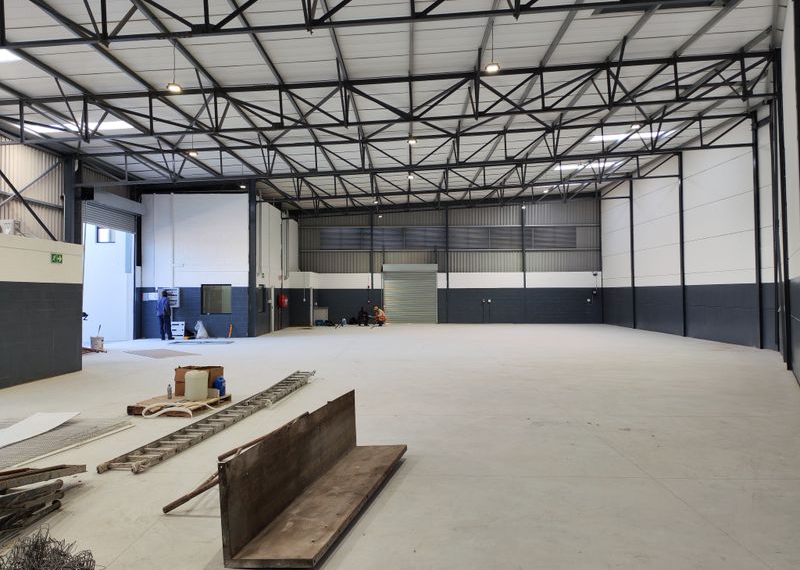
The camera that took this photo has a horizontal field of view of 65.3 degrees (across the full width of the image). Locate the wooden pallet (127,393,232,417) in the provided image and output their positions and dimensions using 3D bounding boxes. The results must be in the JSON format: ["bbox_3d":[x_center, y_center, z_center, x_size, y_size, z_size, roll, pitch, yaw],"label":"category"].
[{"bbox_3d":[-3.069,1.679,8.828,0.950,0.125,1.200,0,-1,10],"label":"wooden pallet"}]

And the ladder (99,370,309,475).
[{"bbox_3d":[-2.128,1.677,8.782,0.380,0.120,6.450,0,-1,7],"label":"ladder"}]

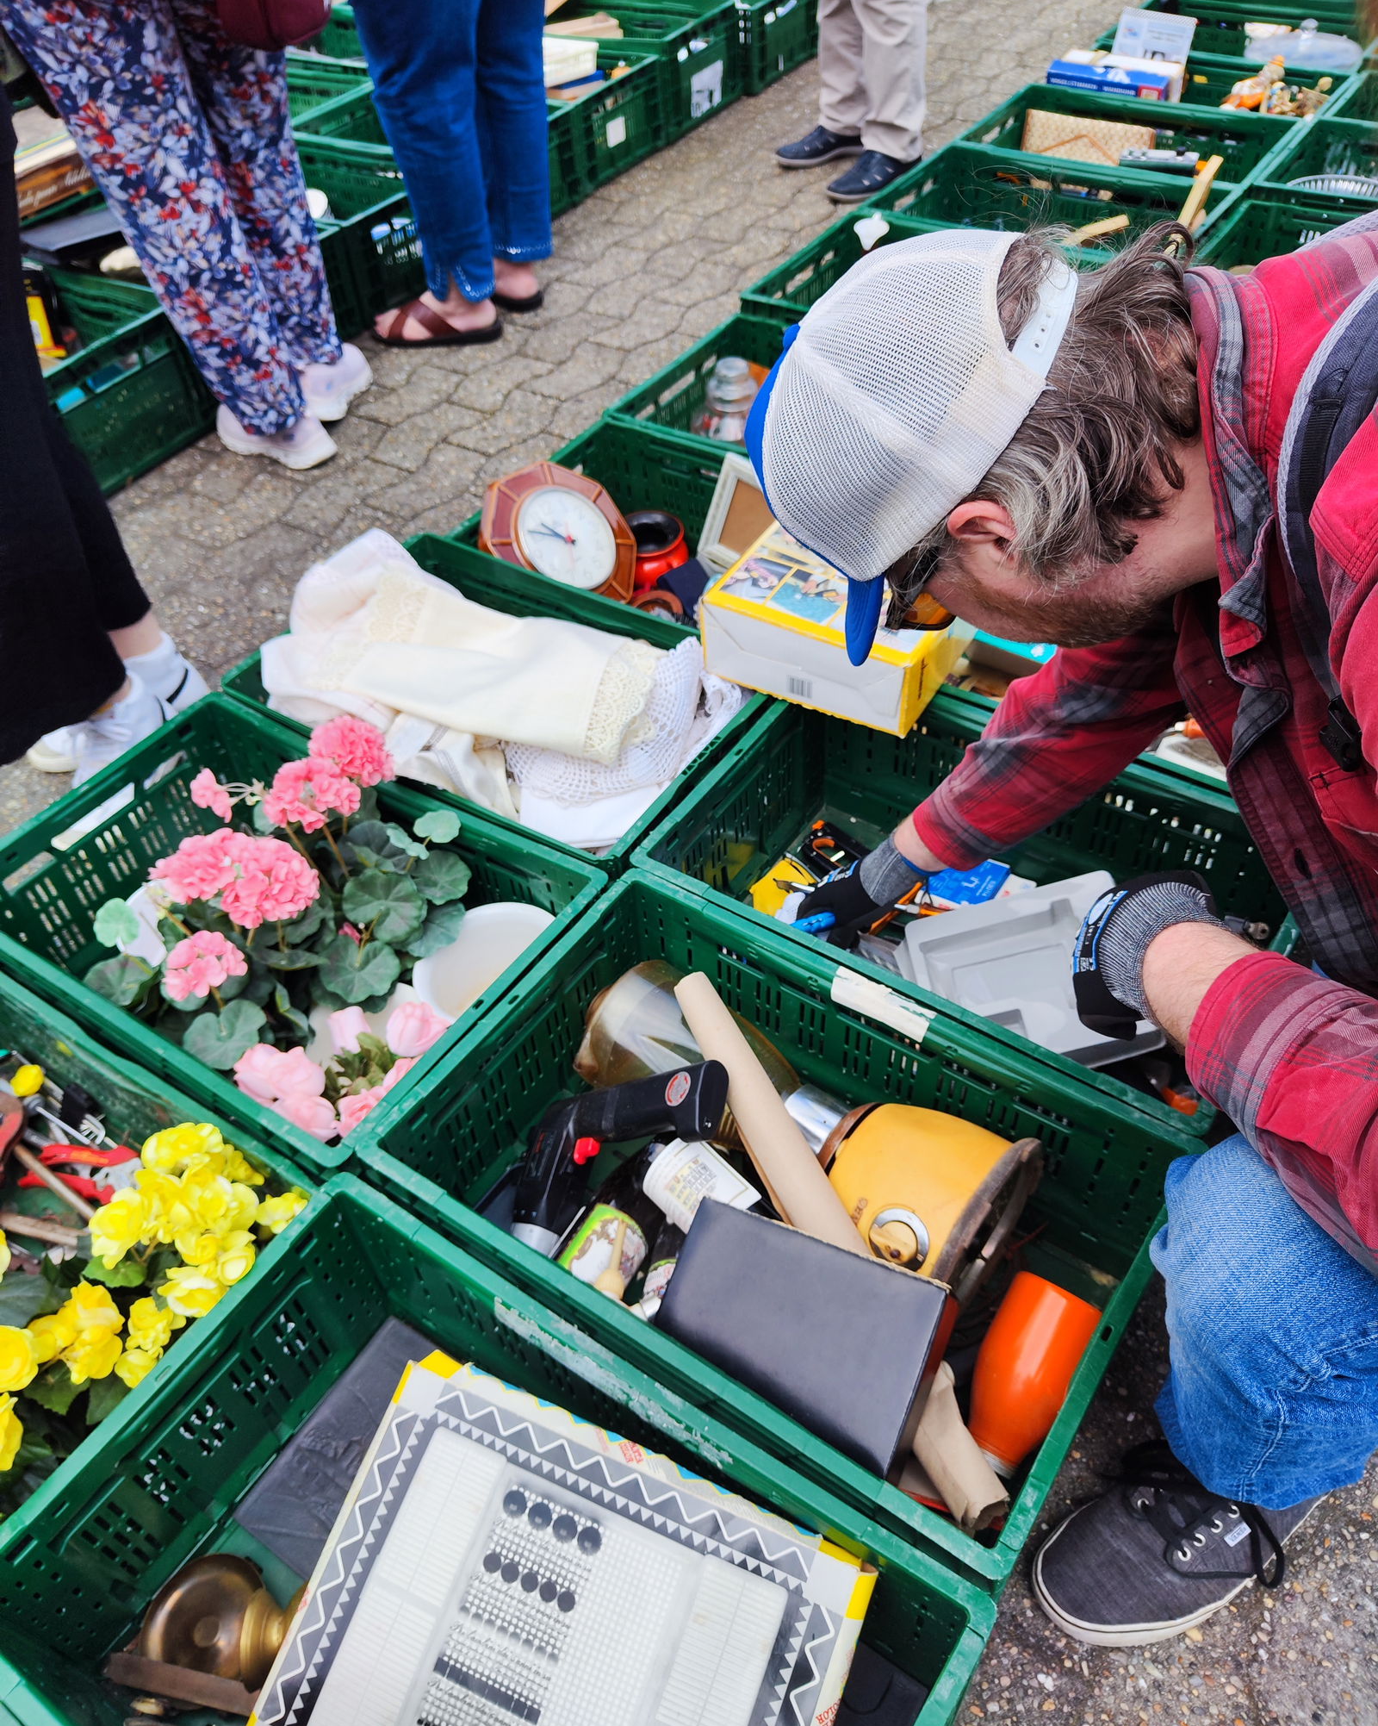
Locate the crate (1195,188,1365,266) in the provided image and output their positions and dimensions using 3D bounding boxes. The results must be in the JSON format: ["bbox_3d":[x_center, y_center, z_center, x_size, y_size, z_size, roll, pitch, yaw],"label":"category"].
[{"bbox_3d":[1.217,-0.973,2.310,0.600,0.213,0.400,25,53,25],"label":"crate"}]

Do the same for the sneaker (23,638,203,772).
[{"bbox_3d":[-0.825,-0.220,1.812,0.272,0.120,0.100,-17,48,-12],"label":"sneaker"}]

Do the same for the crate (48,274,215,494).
[{"bbox_3d":[-1.304,-0.920,2.442,0.600,0.245,0.400,20,52,22],"label":"crate"}]

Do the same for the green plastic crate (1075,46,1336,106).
[{"bbox_3d":[1.139,-1.681,2.946,0.600,0.220,0.400,24,53,24],"label":"green plastic crate"}]

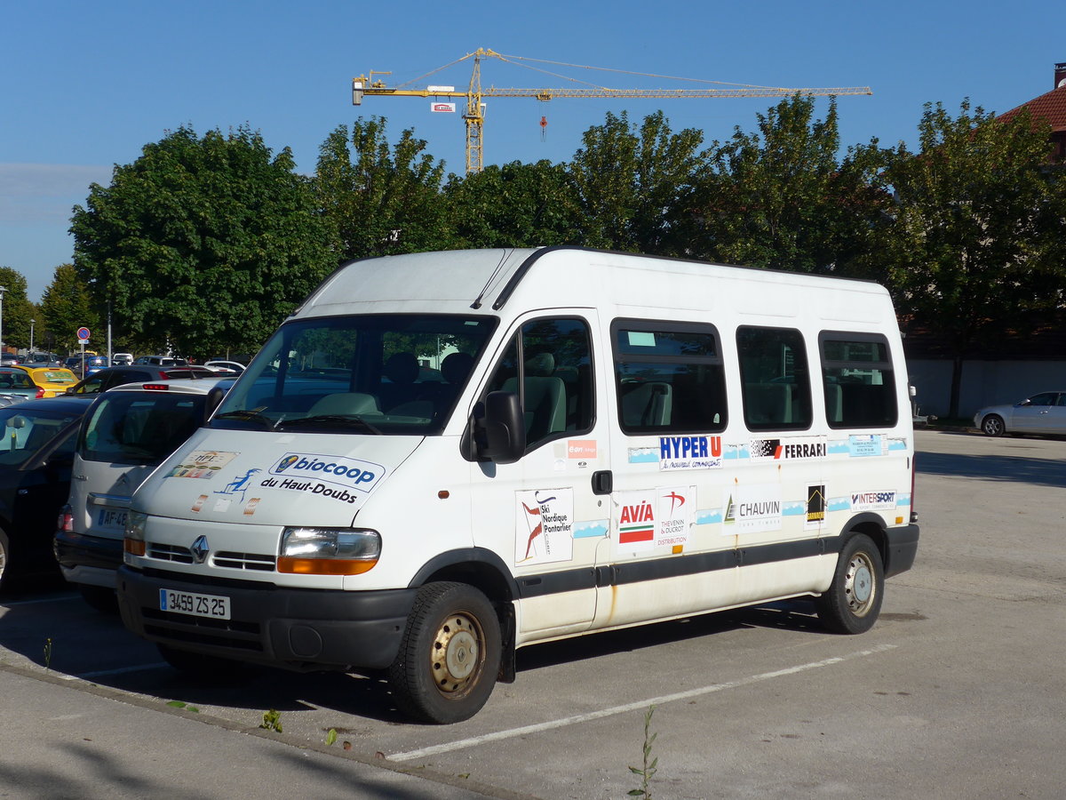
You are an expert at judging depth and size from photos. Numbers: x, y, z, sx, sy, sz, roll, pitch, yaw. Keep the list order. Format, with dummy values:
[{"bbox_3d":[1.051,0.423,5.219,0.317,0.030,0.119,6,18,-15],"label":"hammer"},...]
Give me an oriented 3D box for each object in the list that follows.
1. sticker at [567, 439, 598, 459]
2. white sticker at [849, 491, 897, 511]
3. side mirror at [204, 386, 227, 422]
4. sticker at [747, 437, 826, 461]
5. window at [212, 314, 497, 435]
[{"bbox_3d":[0.261,0.264,8.981,0.010,0.097,0.249,-4,-3,39],"label":"sticker"},{"bbox_3d":[2.316,0.688,11.488,0.010,0.138,0.655,0,0,39],"label":"white sticker"},{"bbox_3d":[-1.769,0.104,9.707,0.230,0.355,0.150,1,1,40],"label":"side mirror"},{"bbox_3d":[1.606,0.302,10.604,0.010,0.146,0.940,-4,-3,39],"label":"sticker"},{"bbox_3d":[-1.006,-0.121,8.970,1.720,0.810,0.150,1,-39,40],"label":"window"}]

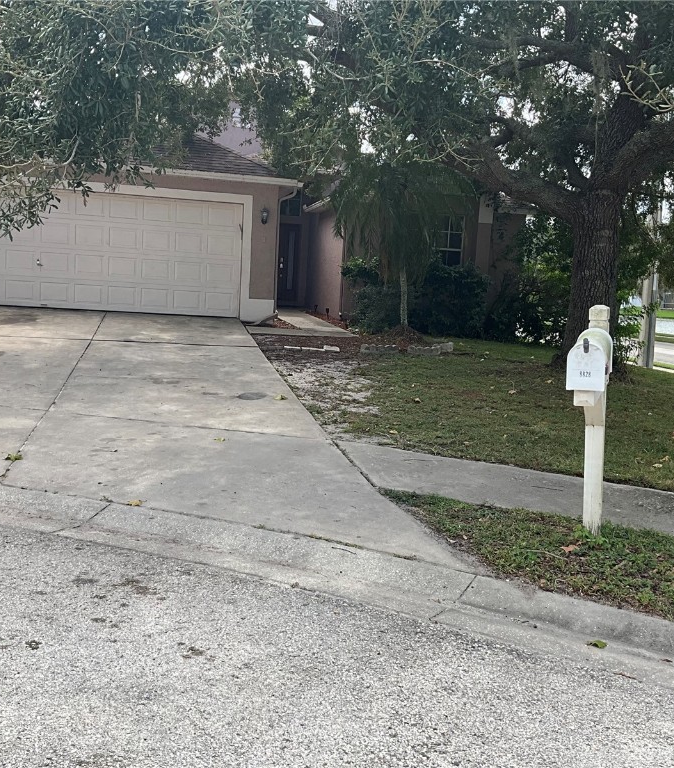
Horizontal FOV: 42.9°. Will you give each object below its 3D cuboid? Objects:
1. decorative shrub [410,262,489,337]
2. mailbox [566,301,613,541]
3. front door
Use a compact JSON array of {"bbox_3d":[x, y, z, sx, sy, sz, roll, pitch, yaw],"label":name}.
[{"bbox_3d":[2.242,-1.684,17.100,1.600,1.500,1.400,2,7,-12],"label":"decorative shrub"},{"bbox_3d":[1.302,0.253,4.403,0.190,1.250,0.600,4,11,22],"label":"mailbox"},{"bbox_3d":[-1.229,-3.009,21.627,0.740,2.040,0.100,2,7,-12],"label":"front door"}]

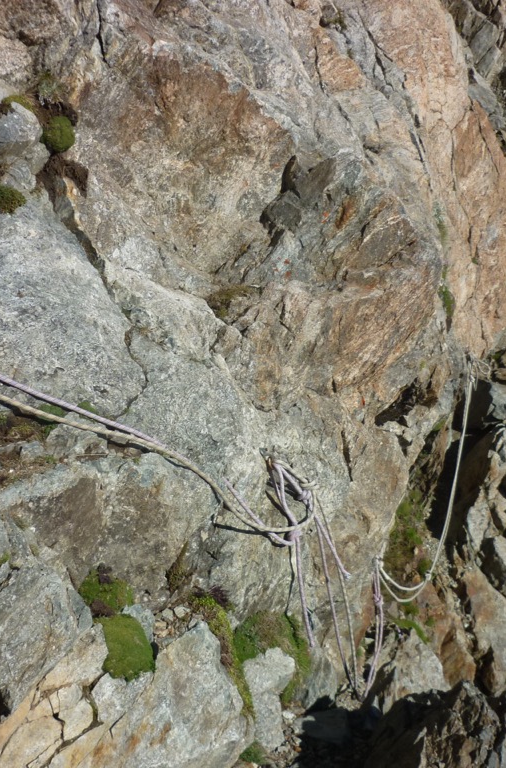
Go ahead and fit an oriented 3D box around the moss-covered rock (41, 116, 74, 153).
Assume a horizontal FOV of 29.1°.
[{"bbox_3d":[-0.471,-0.598,2.350,0.078,0.084,0.075,-1,29,6],"label":"moss-covered rock"}]

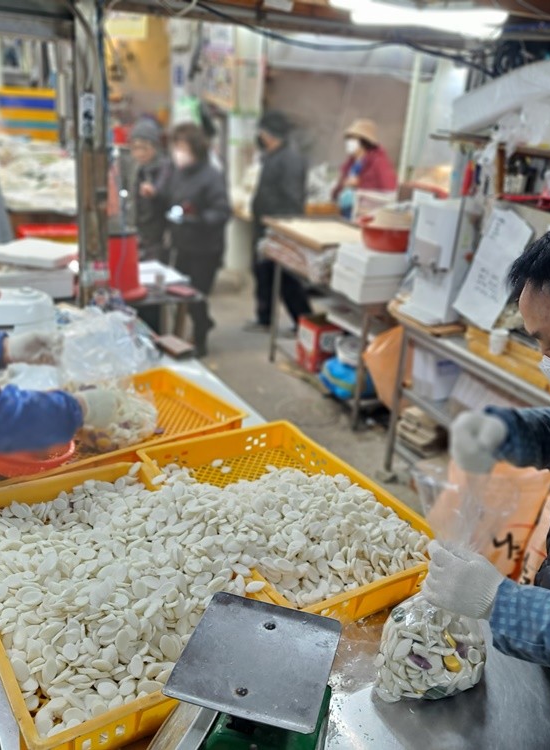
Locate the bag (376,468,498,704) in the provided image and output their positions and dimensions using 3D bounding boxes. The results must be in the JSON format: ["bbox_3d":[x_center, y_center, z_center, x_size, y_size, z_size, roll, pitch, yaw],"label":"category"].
[{"bbox_3d":[0.246,0.330,1.070,0.170,0.330,0.150,3,21,0],"label":"bag"}]

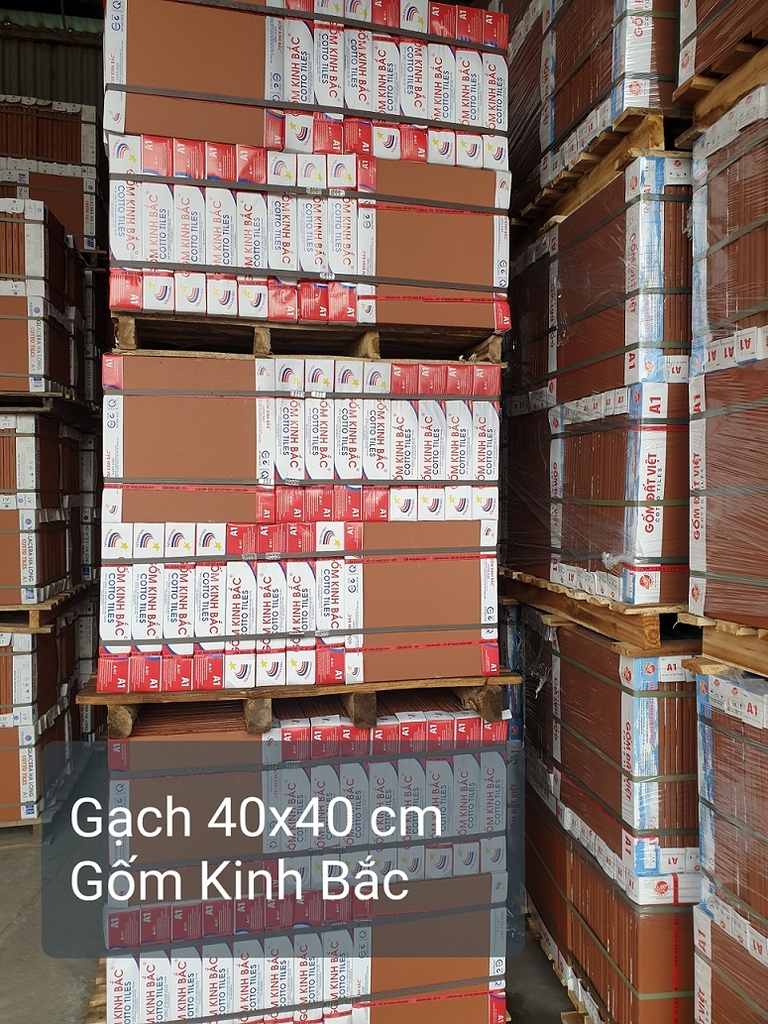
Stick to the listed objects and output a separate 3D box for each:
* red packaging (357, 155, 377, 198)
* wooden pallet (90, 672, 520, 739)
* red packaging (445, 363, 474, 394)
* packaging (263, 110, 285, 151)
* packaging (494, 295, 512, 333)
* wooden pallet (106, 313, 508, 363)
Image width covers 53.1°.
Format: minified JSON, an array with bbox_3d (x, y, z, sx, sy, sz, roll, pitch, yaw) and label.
[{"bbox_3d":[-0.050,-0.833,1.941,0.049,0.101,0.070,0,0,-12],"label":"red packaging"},{"bbox_3d":[-0.276,0.484,2.391,1.094,0.113,1.030,0,0,-12],"label":"wooden pallet"},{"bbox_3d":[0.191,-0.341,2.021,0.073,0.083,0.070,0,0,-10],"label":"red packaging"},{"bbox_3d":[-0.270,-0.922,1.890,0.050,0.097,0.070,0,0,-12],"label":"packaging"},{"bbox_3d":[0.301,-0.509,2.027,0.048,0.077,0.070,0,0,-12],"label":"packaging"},{"bbox_3d":[-0.256,-0.425,2.389,0.981,0.097,0.950,0,0,-11],"label":"wooden pallet"}]

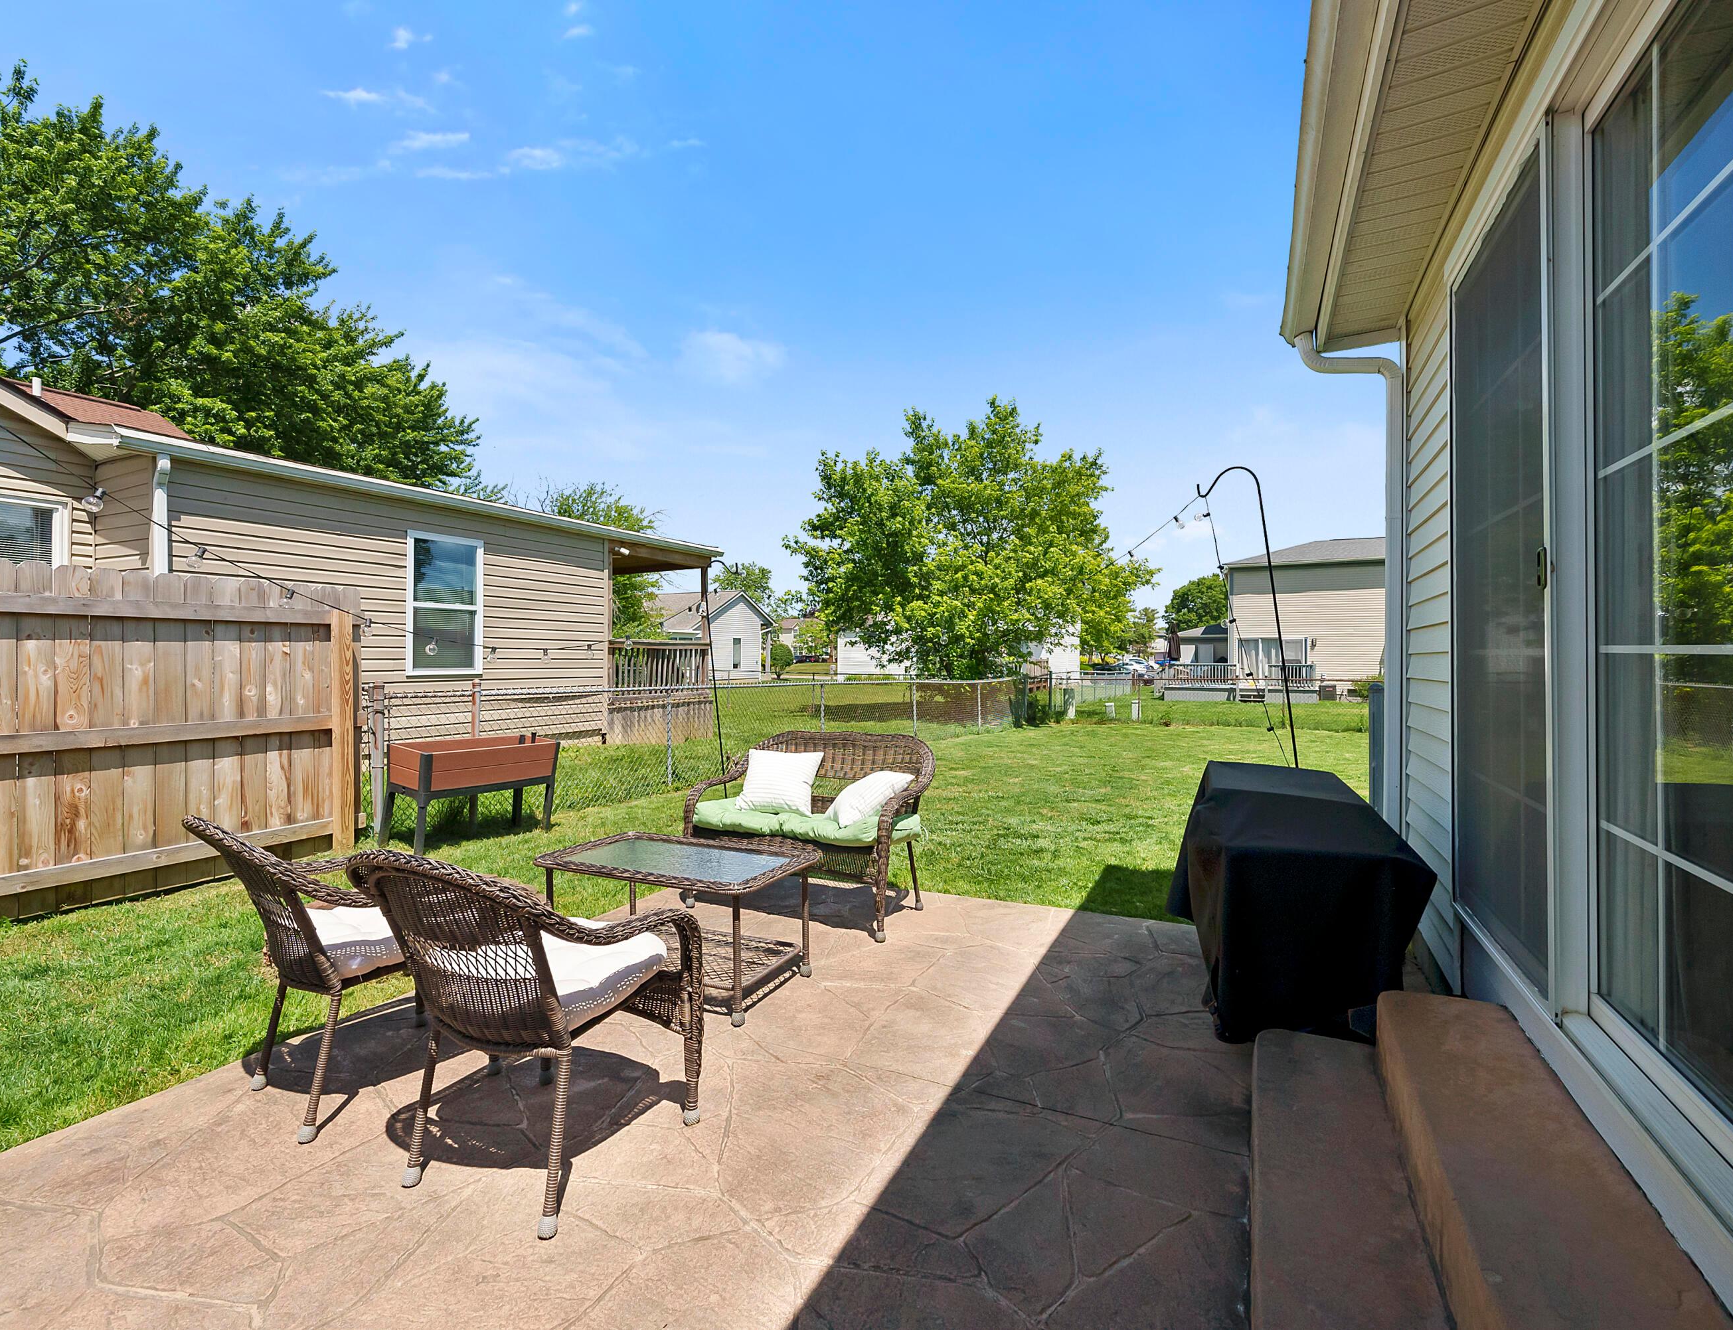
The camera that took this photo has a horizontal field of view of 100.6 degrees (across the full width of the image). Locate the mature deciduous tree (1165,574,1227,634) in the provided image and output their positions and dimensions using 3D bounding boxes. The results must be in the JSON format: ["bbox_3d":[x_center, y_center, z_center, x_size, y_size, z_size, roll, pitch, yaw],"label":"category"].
[{"bbox_3d":[29.000,-2.700,61.000,7.800,9.200,7.600,0,1,0],"label":"mature deciduous tree"}]

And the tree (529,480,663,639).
[{"bbox_3d":[-9.500,-2.300,25.000,5.800,7.900,5.600,0,1,0],"label":"tree"}]

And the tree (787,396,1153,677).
[{"bbox_3d":[2.900,-2.800,20.000,9.900,8.900,9.200,0,1,0],"label":"tree"}]

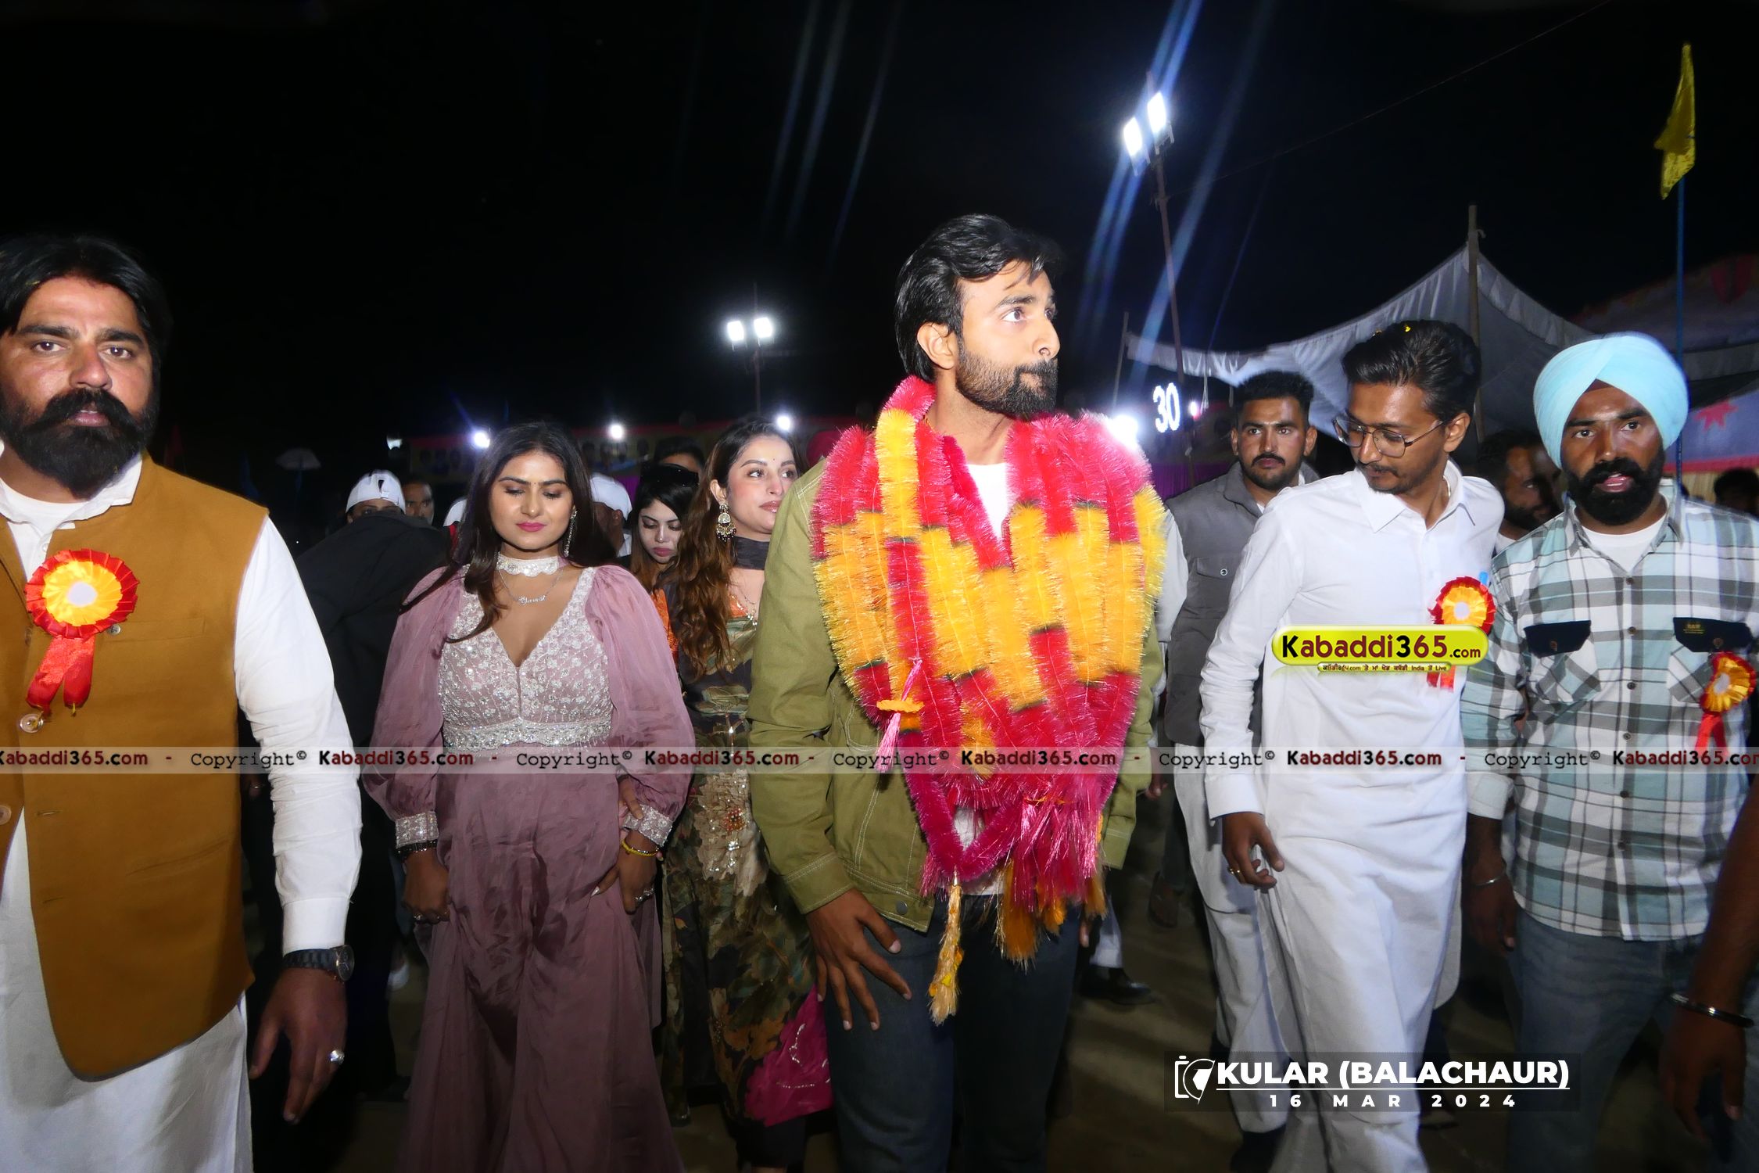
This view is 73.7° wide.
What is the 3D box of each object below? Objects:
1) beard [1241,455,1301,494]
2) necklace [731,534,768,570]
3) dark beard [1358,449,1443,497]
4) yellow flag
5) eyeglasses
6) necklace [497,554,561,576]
[{"bbox_3d":[0.837,-0.239,2.500,0.120,0.082,0.085,0,1,25],"label":"beard"},{"bbox_3d":[-0.263,-0.069,2.400,0.120,0.068,0.120,-1,1,-14],"label":"necklace"},{"bbox_3d":[0.841,-0.207,1.952,0.090,0.082,0.125,-30,40,-31],"label":"dark beard"},{"bbox_3d":[3.390,-1.987,5.000,0.170,0.630,0.140,0,1,30],"label":"yellow flag"},{"bbox_3d":[0.833,-0.265,1.912,0.140,0.046,0.140,-30,40,-31],"label":"eyeglasses"},{"bbox_3d":[-0.639,-0.039,2.140,0.118,0.038,0.115,-1,12,-14],"label":"necklace"}]

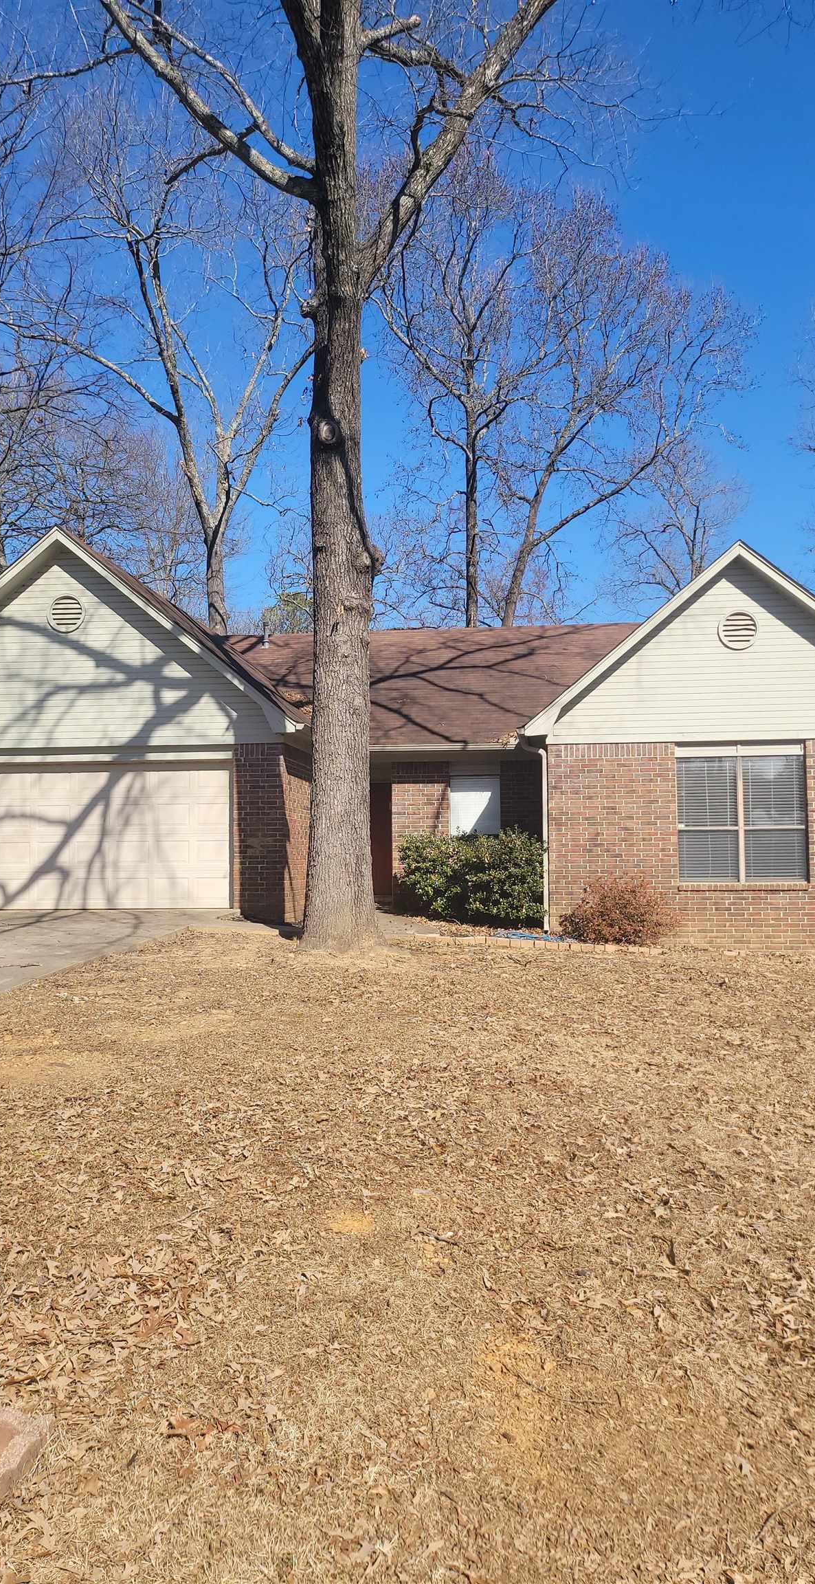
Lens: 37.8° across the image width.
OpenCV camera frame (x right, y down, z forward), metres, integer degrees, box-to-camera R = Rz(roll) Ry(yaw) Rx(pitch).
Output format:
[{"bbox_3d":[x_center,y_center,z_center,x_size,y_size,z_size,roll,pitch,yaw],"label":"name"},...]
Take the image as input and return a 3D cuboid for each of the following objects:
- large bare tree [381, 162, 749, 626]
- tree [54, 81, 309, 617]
[{"bbox_3d":[4.931,-8.547,38.188,12.010,23.520,11.410,-1,-3,7],"label":"large bare tree"},{"bbox_3d":[-6.565,-9.096,35.593,8.830,24.540,8.380,-1,-3,7],"label":"tree"}]

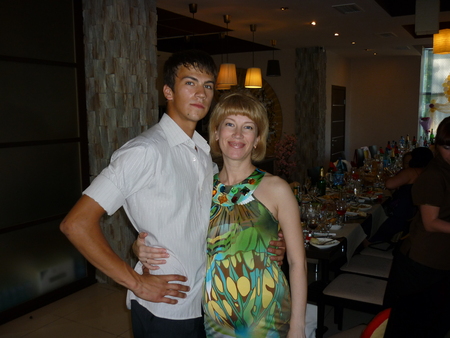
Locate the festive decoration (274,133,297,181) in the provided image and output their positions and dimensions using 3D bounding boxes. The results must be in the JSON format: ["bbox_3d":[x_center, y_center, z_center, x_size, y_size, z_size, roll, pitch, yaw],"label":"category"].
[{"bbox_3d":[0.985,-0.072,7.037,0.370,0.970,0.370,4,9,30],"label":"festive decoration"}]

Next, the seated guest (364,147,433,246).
[{"bbox_3d":[1.660,0.436,4.096,0.720,1.260,0.520,4,9,30],"label":"seated guest"}]

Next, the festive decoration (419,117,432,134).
[{"bbox_3d":[4.064,-0.878,8.700,0.280,0.360,0.280,4,9,30],"label":"festive decoration"}]

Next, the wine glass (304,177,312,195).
[{"bbox_3d":[0.873,0.174,4.480,0.075,0.188,0.075,4,9,30],"label":"wine glass"}]

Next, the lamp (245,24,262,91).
[{"bbox_3d":[0.370,-1.459,5.590,0.222,0.803,0.222,0,8,0],"label":"lamp"}]

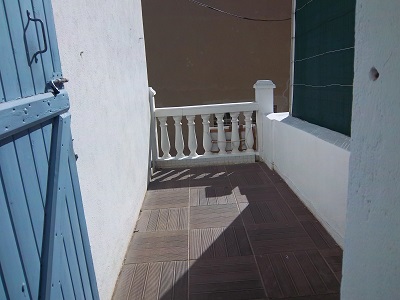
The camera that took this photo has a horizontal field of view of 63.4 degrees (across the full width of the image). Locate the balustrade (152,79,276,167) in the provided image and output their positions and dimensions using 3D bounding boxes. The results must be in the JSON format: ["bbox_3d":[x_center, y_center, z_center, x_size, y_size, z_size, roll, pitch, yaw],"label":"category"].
[{"bbox_3d":[0.160,-0.338,4.348,1.683,1.072,0.244,-4,15,0],"label":"balustrade"}]

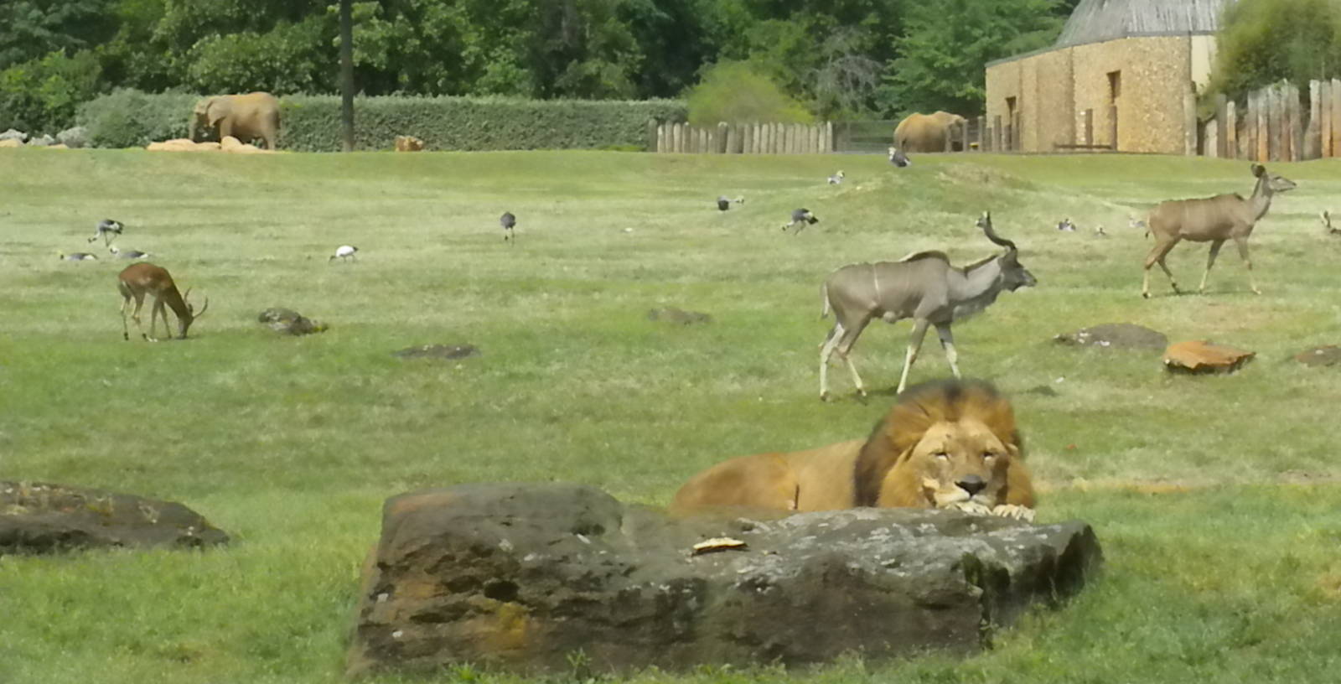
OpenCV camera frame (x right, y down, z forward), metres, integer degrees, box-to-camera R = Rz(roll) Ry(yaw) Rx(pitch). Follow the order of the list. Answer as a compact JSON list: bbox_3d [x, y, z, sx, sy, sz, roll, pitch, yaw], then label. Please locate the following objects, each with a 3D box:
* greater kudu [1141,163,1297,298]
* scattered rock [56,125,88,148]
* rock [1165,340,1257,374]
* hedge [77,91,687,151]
[{"bbox_3d":[6.651,-1.359,47.000,1.799,1.610,0.440,0,3,-8],"label":"greater kudu"},{"bbox_3d":[-23.472,-8.036,152.000,1.270,0.900,1.000,0,3,0],"label":"scattered rock"},{"bbox_3d":[5.624,0.159,40.500,0.930,0.320,0.700,0,3,0],"label":"rock"},{"bbox_3d":[-11.676,-8.853,157.000,25.000,2.400,2.200,0,3,-6],"label":"hedge"}]

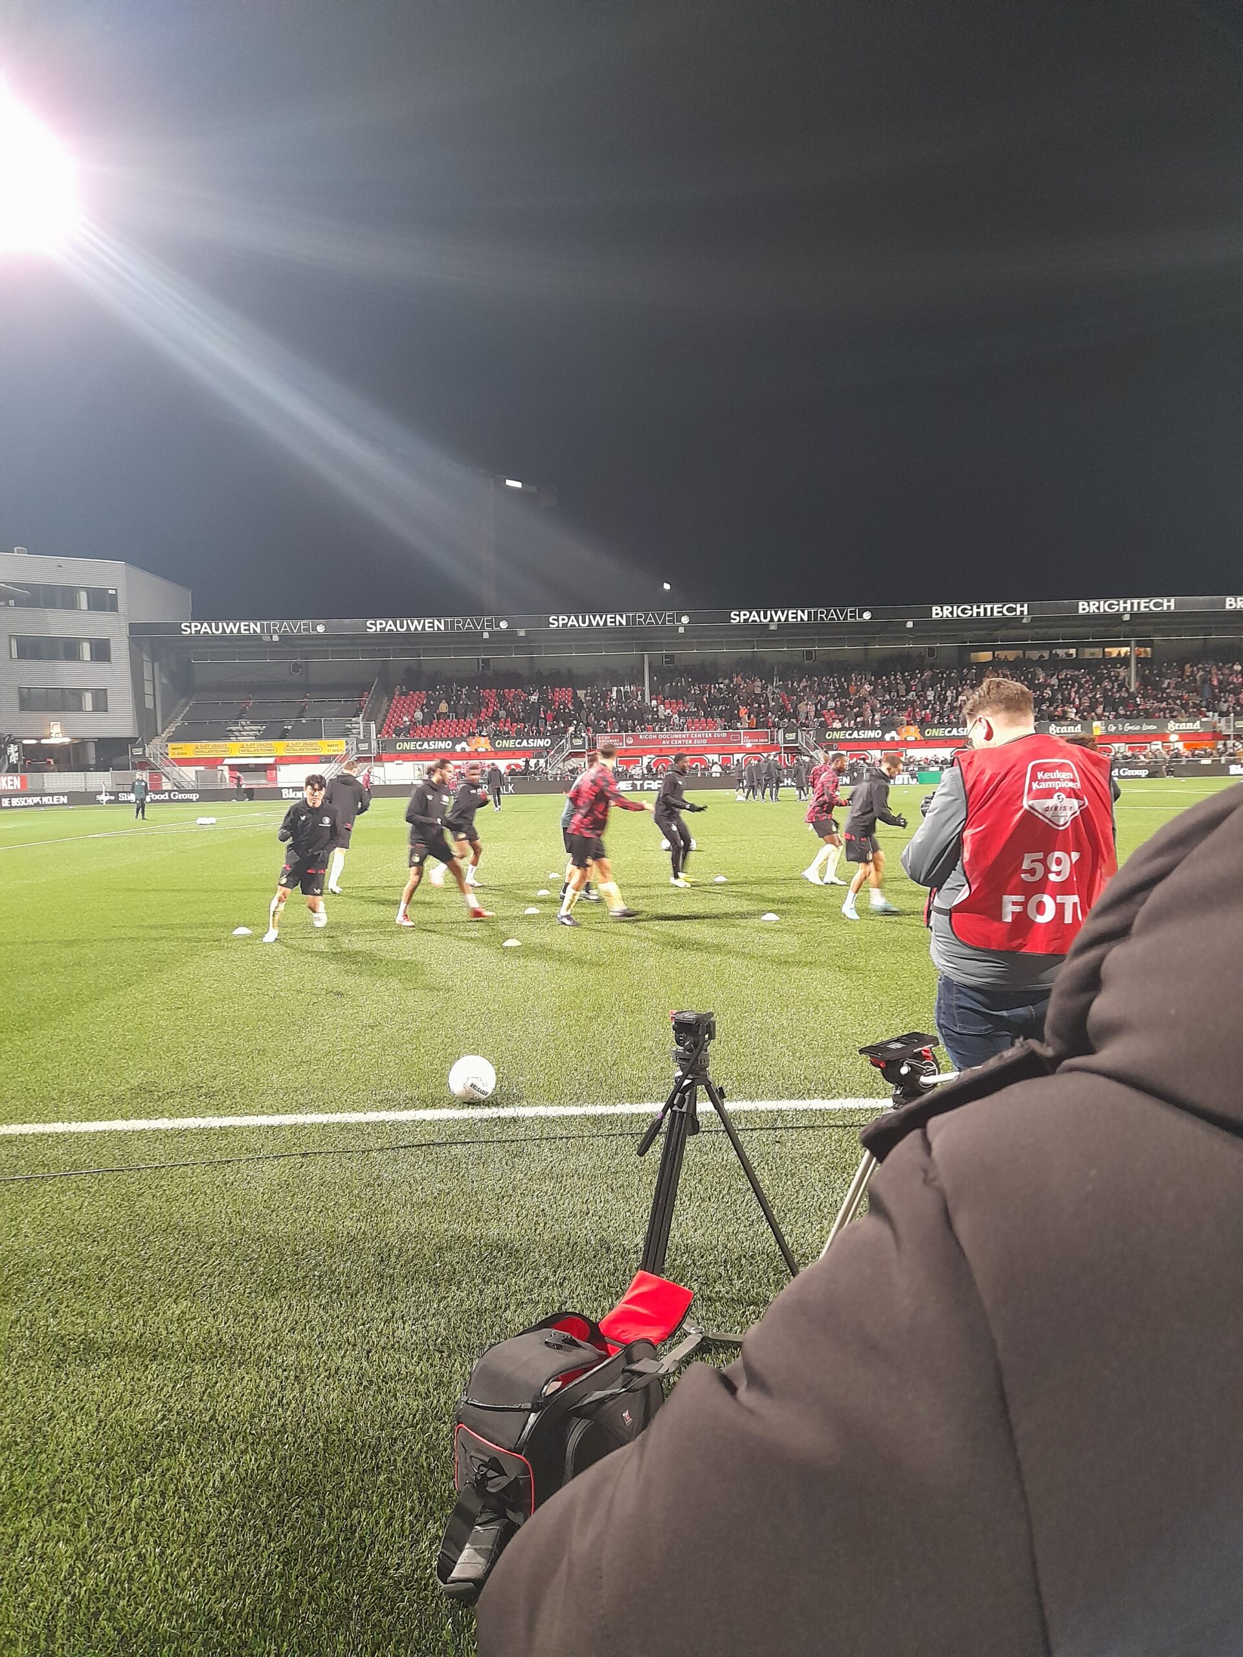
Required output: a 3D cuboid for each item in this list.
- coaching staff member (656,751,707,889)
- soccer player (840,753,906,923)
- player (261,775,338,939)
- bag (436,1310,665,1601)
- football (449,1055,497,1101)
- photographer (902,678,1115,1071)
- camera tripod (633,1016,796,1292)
[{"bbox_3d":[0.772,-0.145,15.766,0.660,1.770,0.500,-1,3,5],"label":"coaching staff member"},{"bbox_3d":[2.532,0.064,12.124,0.700,1.660,0.500,-2,3,-5],"label":"soccer player"},{"bbox_3d":[-3.085,0.258,11.457,0.660,1.620,0.550,-2,3,-8],"label":"player"},{"bbox_3d":[-0.098,1.303,2.624,0.270,0.340,0.430,1,4,38],"label":"bag"},{"bbox_3d":[-0.714,1.200,5.740,0.220,0.220,0.220,-1,3,0],"label":"football"},{"bbox_3d":[1.172,0.466,3.632,0.620,1.840,0.500,-2,3,-17],"label":"photographer"},{"bbox_3d":[0.244,0.968,3.297,0.520,0.920,0.540,-1,3,15],"label":"camera tripod"}]

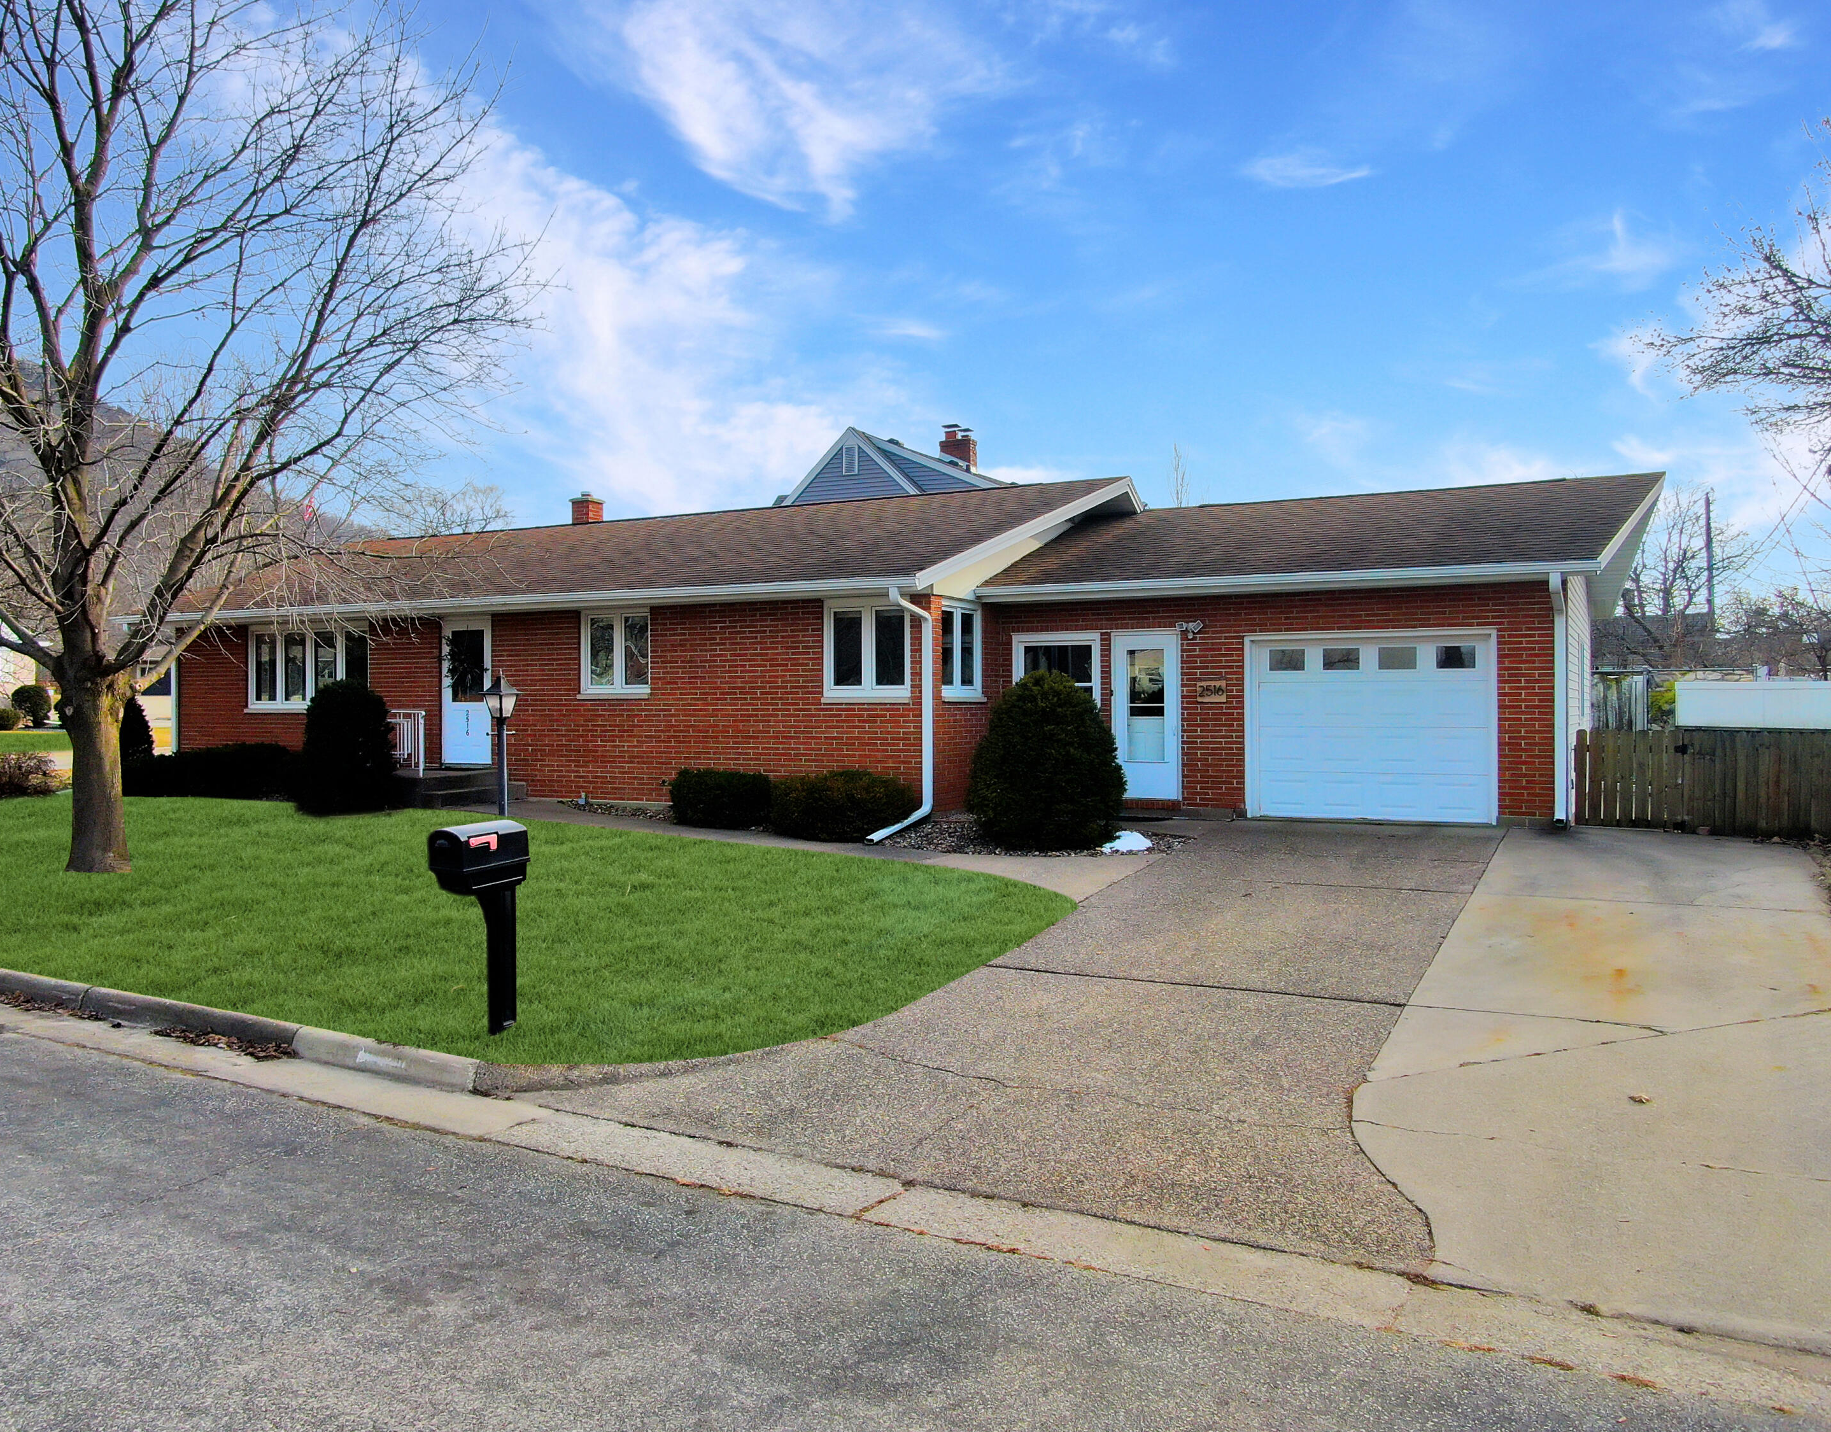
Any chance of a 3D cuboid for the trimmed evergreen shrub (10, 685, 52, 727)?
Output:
[{"bbox_3d":[-32.072,-0.351,48.000,1.500,1.500,1.500,0,1,29],"label":"trimmed evergreen shrub"}]

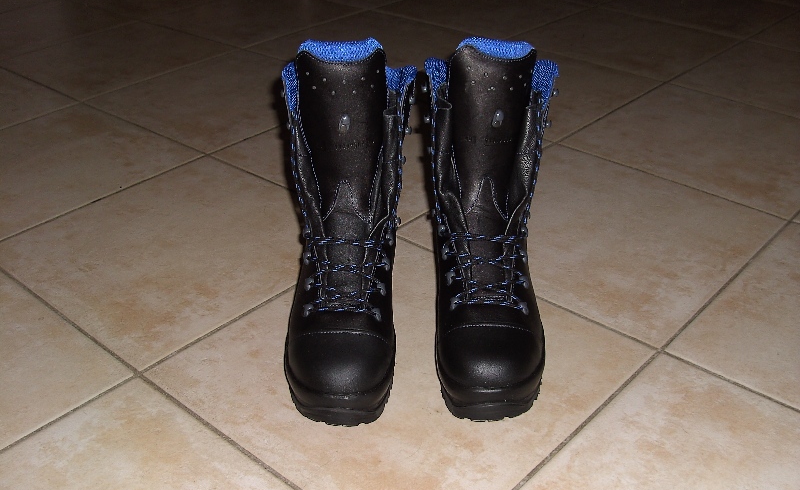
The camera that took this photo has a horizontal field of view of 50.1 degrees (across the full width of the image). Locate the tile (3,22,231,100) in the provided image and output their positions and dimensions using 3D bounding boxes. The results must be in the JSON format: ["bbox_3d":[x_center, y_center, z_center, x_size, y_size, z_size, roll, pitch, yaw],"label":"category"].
[{"bbox_3d":[-0.603,-0.401,1.807,0.385,0.010,0.385,24,38,35],"label":"tile"}]

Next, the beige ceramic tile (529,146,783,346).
[{"bbox_3d":[0.259,-0.022,1.138,0.385,0.010,0.385,24,38,35],"label":"beige ceramic tile"}]

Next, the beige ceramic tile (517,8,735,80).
[{"bbox_3d":[0.492,-0.442,1.885,0.387,0.010,0.387,24,38,36],"label":"beige ceramic tile"}]

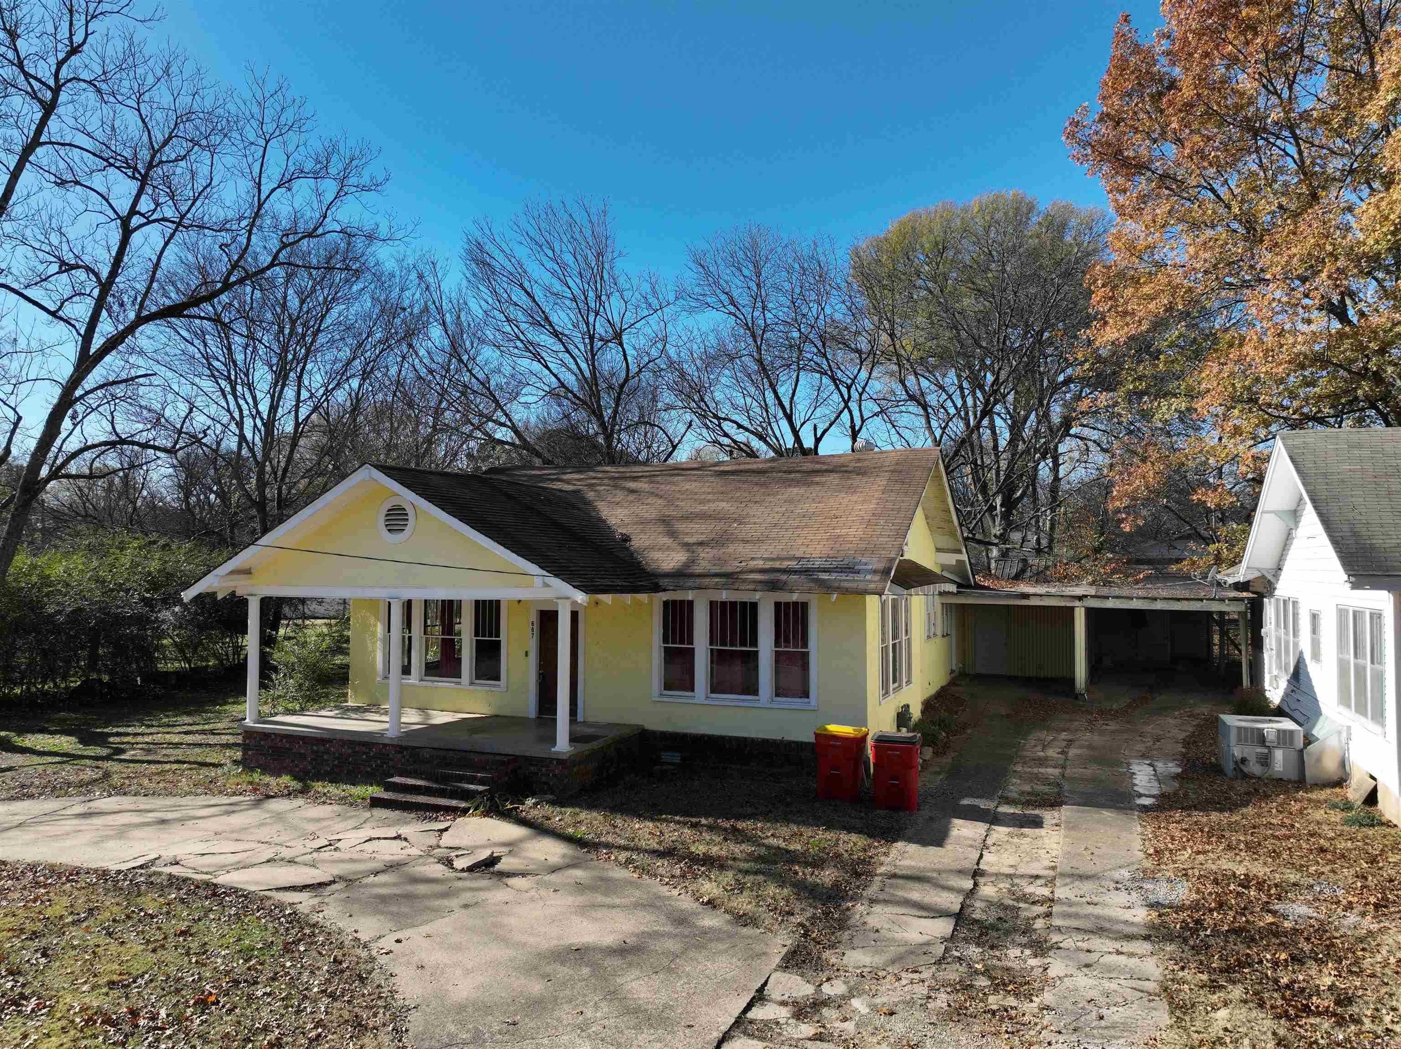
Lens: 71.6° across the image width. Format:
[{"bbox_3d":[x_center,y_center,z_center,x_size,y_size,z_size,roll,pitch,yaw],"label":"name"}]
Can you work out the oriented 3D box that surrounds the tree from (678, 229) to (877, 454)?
[{"bbox_3d":[2.858,-3.220,37.000,7.926,16.332,7.500,0,-3,0],"label":"tree"}]

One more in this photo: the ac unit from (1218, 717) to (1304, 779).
[{"bbox_3d":[9.857,3.928,17.094,1.142,0.877,1.173,-1,-3,23],"label":"ac unit"}]

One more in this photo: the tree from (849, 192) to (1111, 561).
[{"bbox_3d":[10.412,-3.703,36.000,9.458,17.194,9.200,0,-3,0],"label":"tree"}]

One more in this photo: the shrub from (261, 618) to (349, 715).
[{"bbox_3d":[-8.755,3.254,21.600,1.948,2.353,1.900,-1,-3,23],"label":"shrub"}]

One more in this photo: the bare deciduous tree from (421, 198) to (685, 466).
[{"bbox_3d":[-5.611,-3.758,37.000,10.096,17.416,9.500,0,-3,0],"label":"bare deciduous tree"}]

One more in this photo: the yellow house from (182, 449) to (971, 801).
[{"bbox_3d":[-1.030,1.533,22.033,12.495,6.344,14.892,-1,-3,23],"label":"yellow house"}]

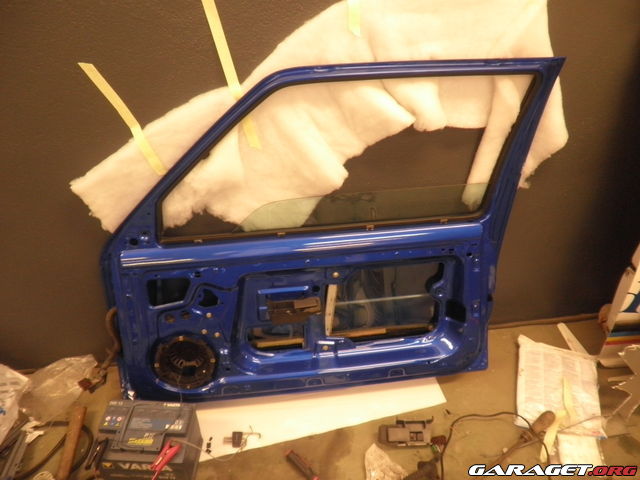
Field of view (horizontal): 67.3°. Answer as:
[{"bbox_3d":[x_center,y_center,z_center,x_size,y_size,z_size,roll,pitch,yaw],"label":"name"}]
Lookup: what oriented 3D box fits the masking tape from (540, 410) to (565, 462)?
[{"bbox_3d":[0.729,0.612,1.504,0.031,0.022,0.175,25,43,27],"label":"masking tape"}]

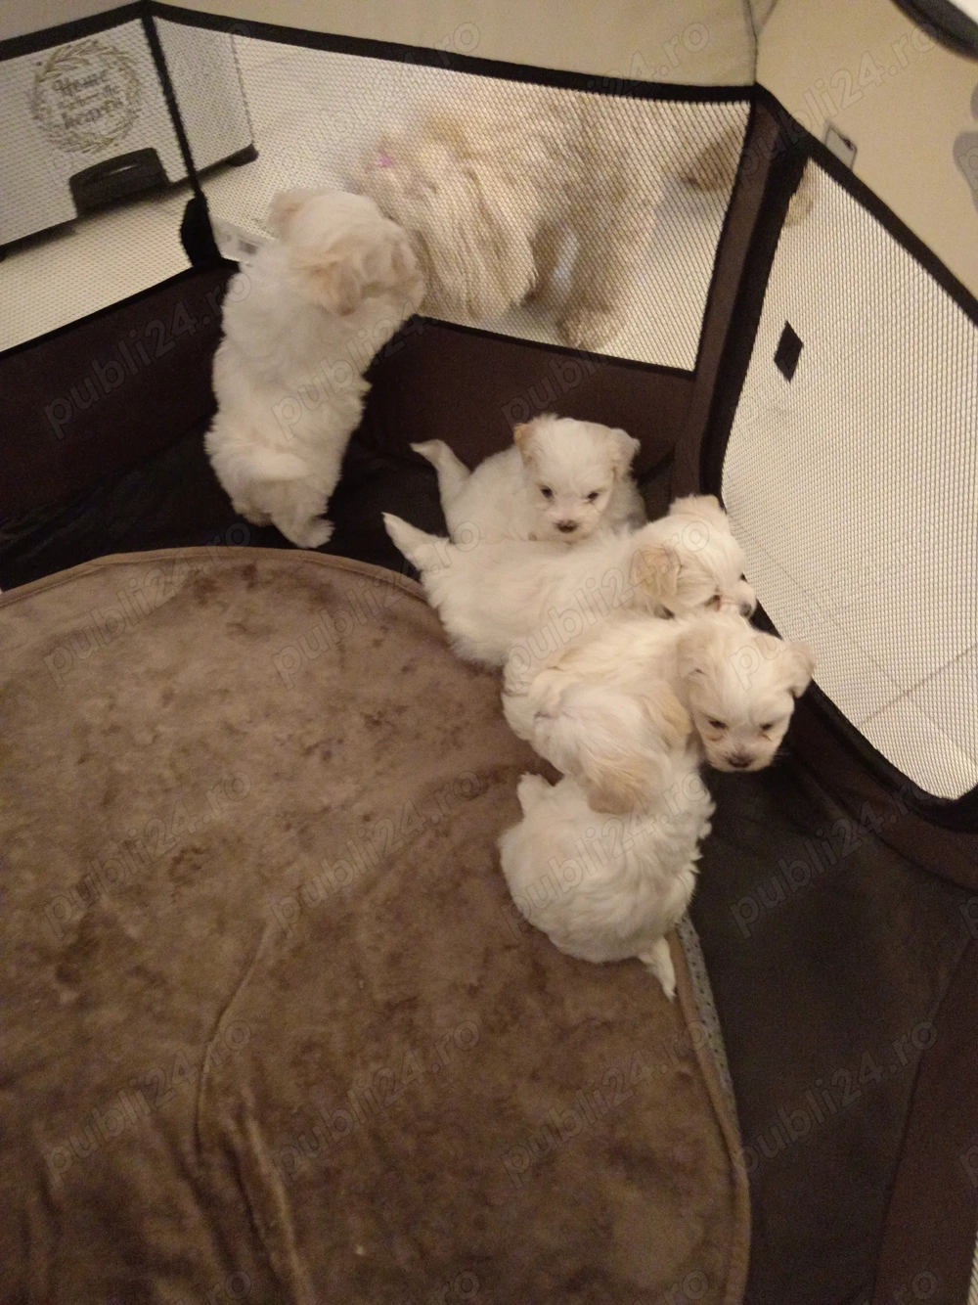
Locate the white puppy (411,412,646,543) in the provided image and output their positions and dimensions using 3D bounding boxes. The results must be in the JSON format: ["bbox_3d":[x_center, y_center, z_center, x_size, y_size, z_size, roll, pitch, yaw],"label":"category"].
[{"bbox_3d":[0.045,-0.145,0.947,0.225,0.155,0.125,27,59,18],"label":"white puppy"}]

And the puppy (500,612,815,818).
[{"bbox_3d":[0.125,0.031,0.824,0.260,0.155,0.135,17,57,11],"label":"puppy"}]

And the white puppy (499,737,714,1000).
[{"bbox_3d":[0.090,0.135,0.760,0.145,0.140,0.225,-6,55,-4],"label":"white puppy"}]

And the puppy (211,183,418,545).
[{"bbox_3d":[-0.160,-0.252,0.939,0.150,0.290,0.190,19,57,13],"label":"puppy"}]

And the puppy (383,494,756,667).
[{"bbox_3d":[0.065,-0.049,0.880,0.295,0.155,0.125,8,55,6],"label":"puppy"}]

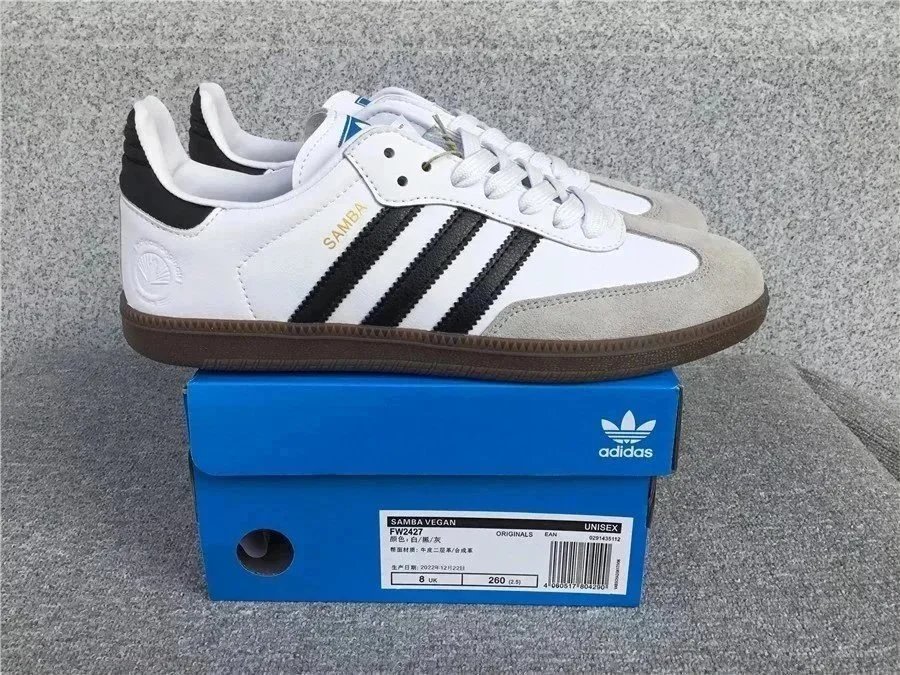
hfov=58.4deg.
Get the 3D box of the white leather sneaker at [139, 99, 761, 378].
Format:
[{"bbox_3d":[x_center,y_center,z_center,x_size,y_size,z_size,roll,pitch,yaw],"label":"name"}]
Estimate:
[{"bbox_3d":[-0.002,-0.049,0.348,0.290,0.109,0.102,-1,21,-1],"label":"white leather sneaker"}]

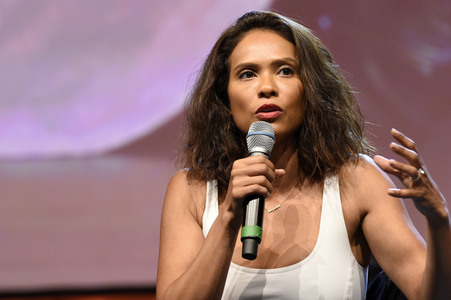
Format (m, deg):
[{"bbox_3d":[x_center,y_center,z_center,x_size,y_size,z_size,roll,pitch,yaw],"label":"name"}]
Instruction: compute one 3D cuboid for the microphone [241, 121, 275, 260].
[{"bbox_3d":[0.053,0.070,5.350,0.051,0.250,0.051,5,-21,0],"label":"microphone"}]

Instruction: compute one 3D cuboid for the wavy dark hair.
[{"bbox_3d":[0.088,-0.084,5.480,0.335,0.315,0.270,-3,-5,7],"label":"wavy dark hair"}]

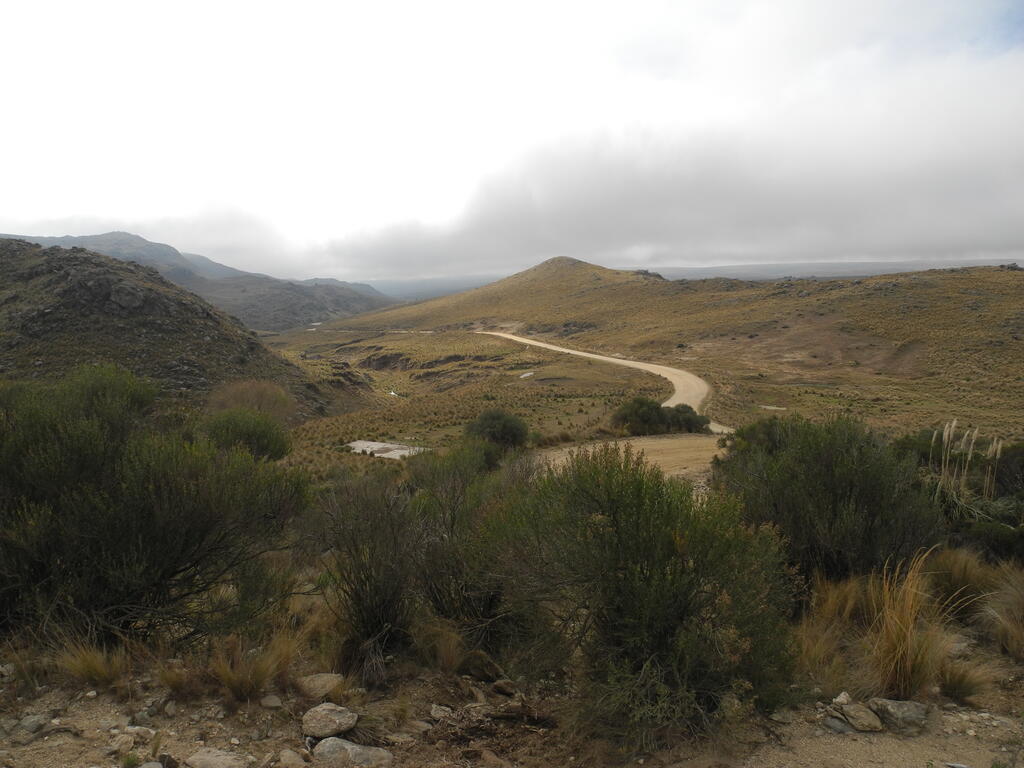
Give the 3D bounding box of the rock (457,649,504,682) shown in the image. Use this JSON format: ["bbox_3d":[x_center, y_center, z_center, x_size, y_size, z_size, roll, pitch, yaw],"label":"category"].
[{"bbox_3d":[-0.136,1.217,3.584,0.207,0.128,0.145,0,8,-2],"label":"rock"}]

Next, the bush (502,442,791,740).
[{"bbox_3d":[0.555,0.838,3.420,1.140,1.151,1.083,1,8,9],"label":"bush"}]

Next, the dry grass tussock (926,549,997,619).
[{"bbox_3d":[2.602,1.190,4.833,0.414,0.475,0.394,0,7,0],"label":"dry grass tussock"}]

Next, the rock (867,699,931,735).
[{"bbox_3d":[1.491,1.283,3.199,0.224,0.100,0.139,4,9,25],"label":"rock"}]

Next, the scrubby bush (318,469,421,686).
[{"bbox_3d":[-0.630,0.860,3.680,0.443,0.979,0.420,-1,8,-10],"label":"scrubby bush"}]

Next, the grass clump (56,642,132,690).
[{"bbox_3d":[-1.932,1.293,3.861,0.348,0.205,0.296,0,7,0],"label":"grass clump"}]

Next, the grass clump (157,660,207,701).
[{"bbox_3d":[-1.476,1.324,3.727,0.221,0.169,0.199,0,7,0],"label":"grass clump"}]

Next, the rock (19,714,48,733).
[{"bbox_3d":[-1.843,1.307,3.190,0.100,0.048,0.072,-5,9,-30],"label":"rock"}]

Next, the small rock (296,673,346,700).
[{"bbox_3d":[-0.851,1.362,3.761,0.227,0.085,0.171,0,7,0],"label":"small rock"}]

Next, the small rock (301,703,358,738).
[{"bbox_3d":[-0.697,1.285,3.167,0.216,0.104,0.147,-2,8,-12],"label":"small rock"}]

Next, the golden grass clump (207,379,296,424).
[{"bbox_3d":[-4.717,0.507,15.073,1.662,1.150,1.400,0,7,0],"label":"golden grass clump"}]

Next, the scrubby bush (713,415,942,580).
[{"bbox_3d":[2.322,0.895,6.200,1.583,1.300,1.424,3,8,21],"label":"scrubby bush"}]

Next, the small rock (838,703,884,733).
[{"bbox_3d":[1.439,1.388,3.474,0.185,0.087,0.148,0,7,0],"label":"small rock"}]

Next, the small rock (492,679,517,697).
[{"bbox_3d":[-0.034,1.375,3.768,0.109,0.062,0.087,0,7,0],"label":"small rock"}]

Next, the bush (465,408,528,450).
[{"bbox_3d":[-0.673,2.032,36.000,2.774,1.860,2.635,0,8,-1],"label":"bush"}]

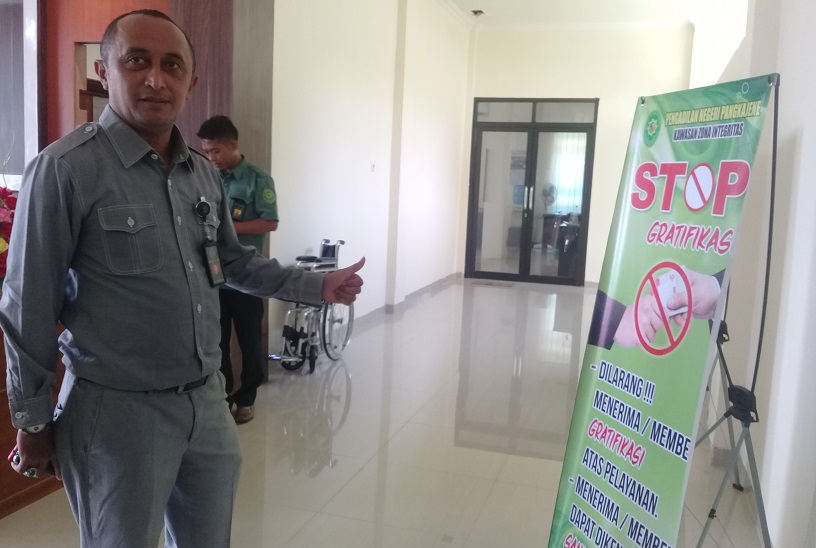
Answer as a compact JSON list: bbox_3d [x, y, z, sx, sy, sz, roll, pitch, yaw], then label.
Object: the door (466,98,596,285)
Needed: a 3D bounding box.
[{"bbox_3d":[1.692,-1.136,10.162,1.670,2.530,0.100,5,7,17],"label":"door"}]

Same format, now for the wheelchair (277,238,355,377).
[{"bbox_3d":[-0.679,0.209,5.151,0.320,0.880,1.020,5,7,17],"label":"wheelchair"}]

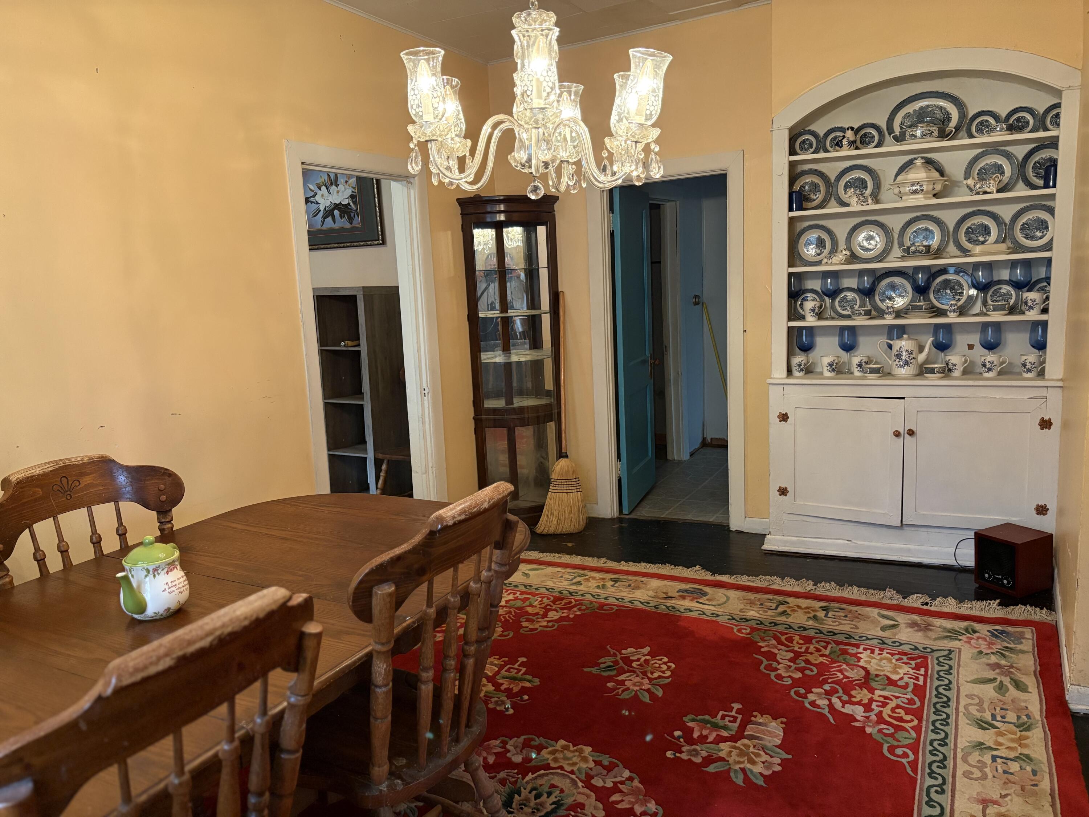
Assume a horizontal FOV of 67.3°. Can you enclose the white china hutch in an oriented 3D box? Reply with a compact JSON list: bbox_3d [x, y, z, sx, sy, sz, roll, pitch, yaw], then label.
[{"bbox_3d":[1.802,-0.433,4.069,1.344,2.417,0.330,2,9,29],"label":"white china hutch"}]

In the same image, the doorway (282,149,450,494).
[{"bbox_3d":[-0.936,-0.216,4.347,0.170,2.155,1.052,2,9,29],"label":"doorway"}]

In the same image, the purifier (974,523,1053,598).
[{"bbox_3d":[2.143,0.690,3.738,0.226,0.255,0.220,-7,9,-26],"label":"purifier"}]

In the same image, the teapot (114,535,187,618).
[{"bbox_3d":[-0.883,0.373,1.849,0.148,0.174,0.230,-1,8,7],"label":"teapot"}]

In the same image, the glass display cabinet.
[{"bbox_3d":[-0.200,-0.296,5.184,0.625,2.012,0.390,-5,9,-16],"label":"glass display cabinet"}]

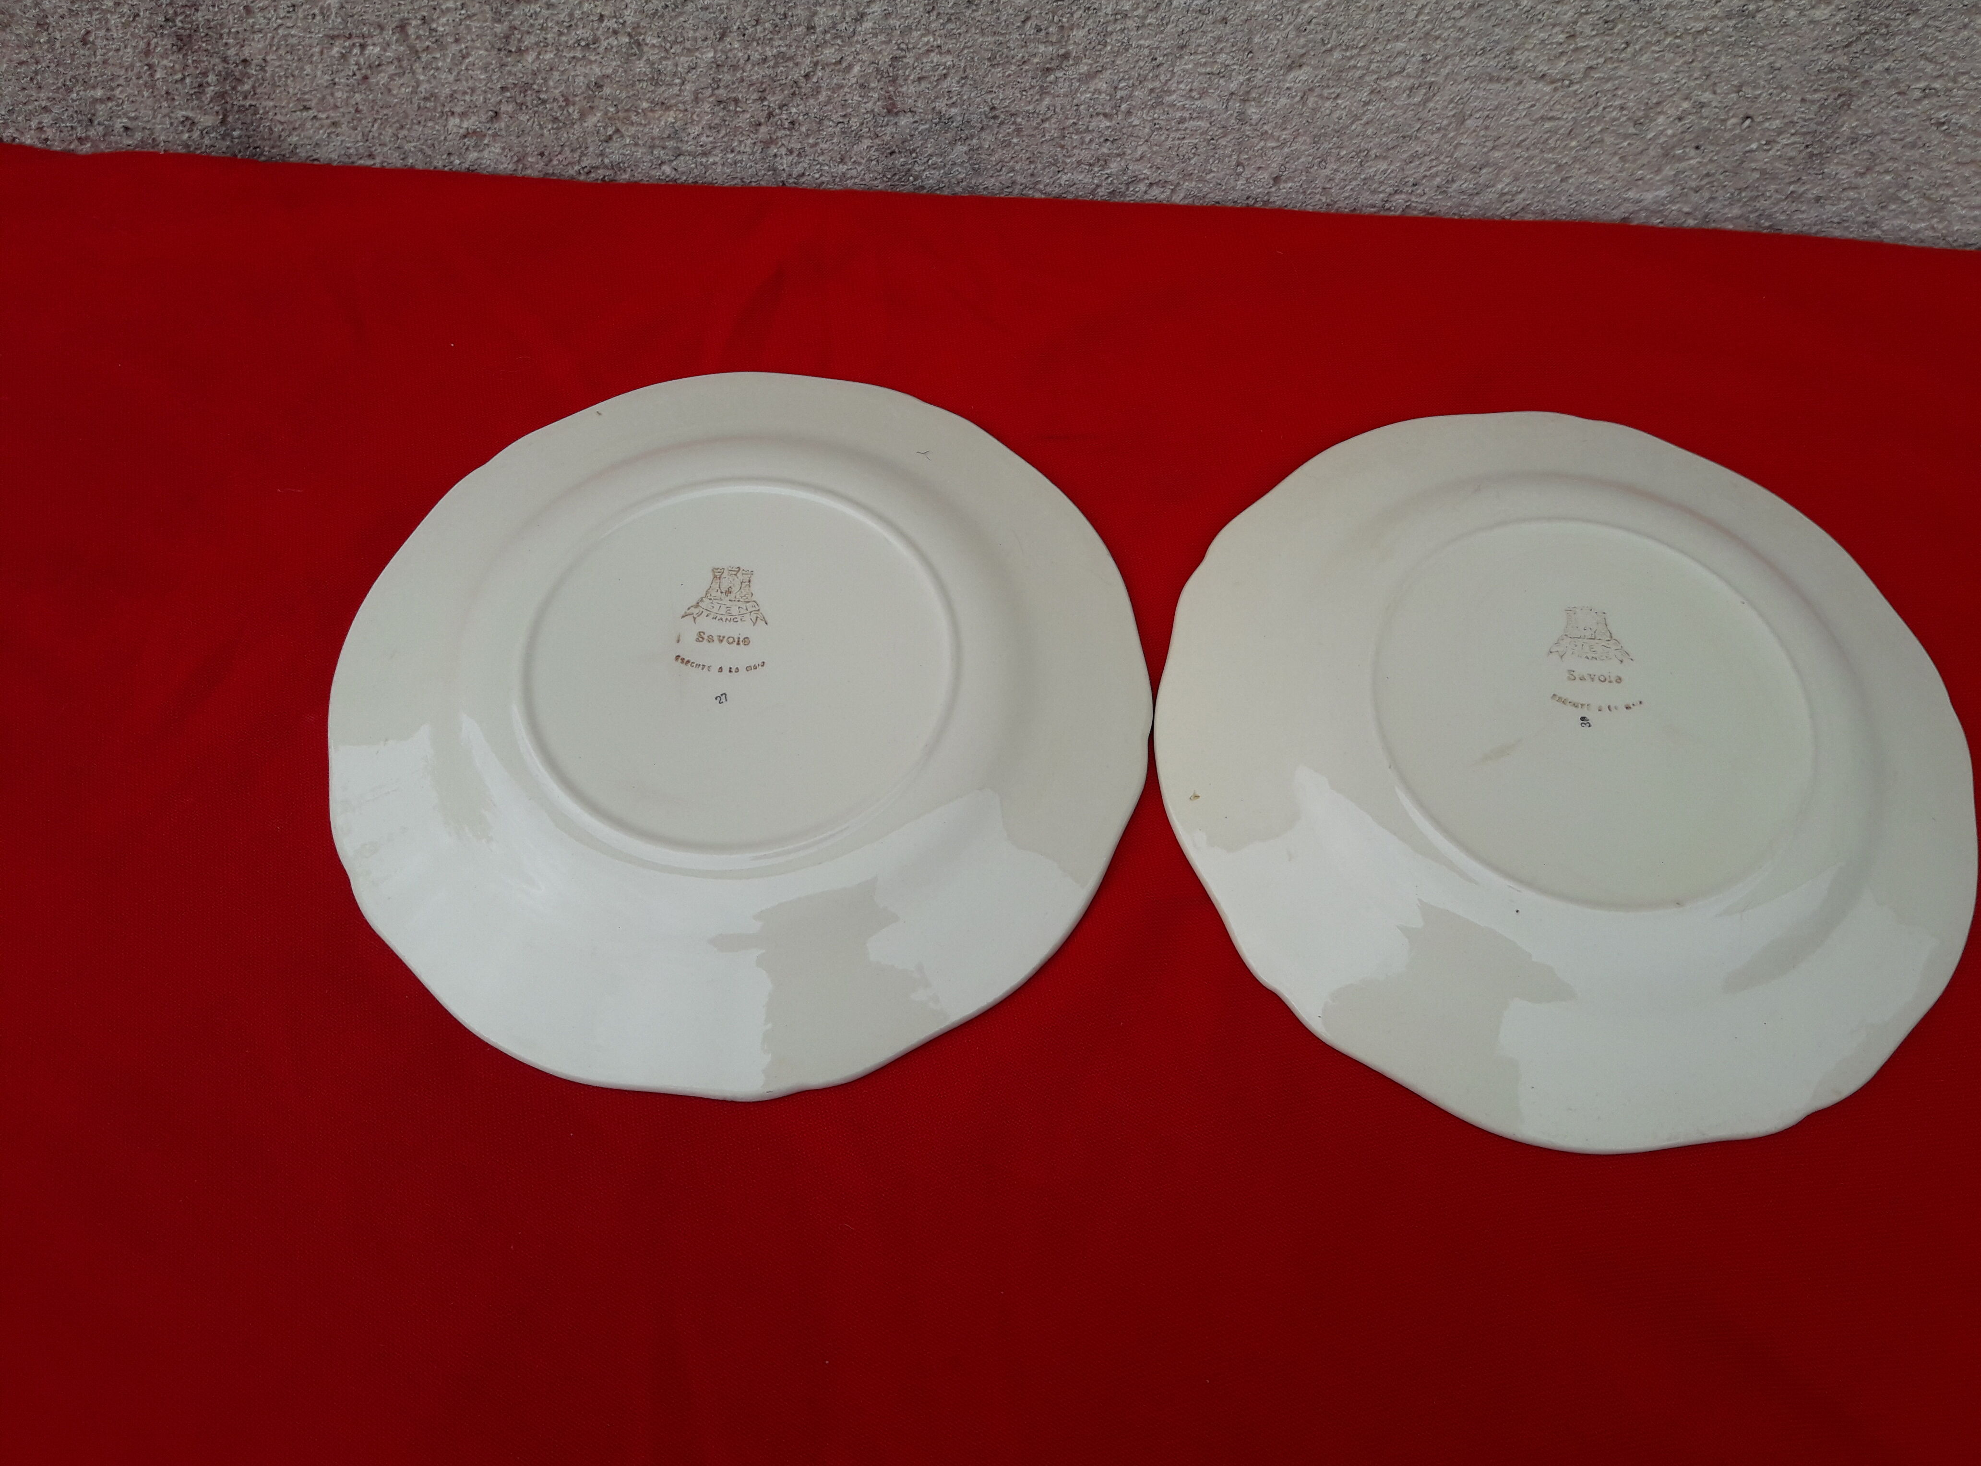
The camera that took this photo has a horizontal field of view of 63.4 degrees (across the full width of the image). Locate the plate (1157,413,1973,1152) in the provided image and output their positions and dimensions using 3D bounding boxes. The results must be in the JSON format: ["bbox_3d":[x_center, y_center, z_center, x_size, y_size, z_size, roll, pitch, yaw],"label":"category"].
[{"bbox_3d":[0.176,-0.004,0.479,0.251,0.025,0.251,1,63,-1],"label":"plate"}]

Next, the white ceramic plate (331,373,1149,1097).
[{"bbox_3d":[-0.076,-0.018,0.481,0.251,0.025,0.251,1,63,-1],"label":"white ceramic plate"}]

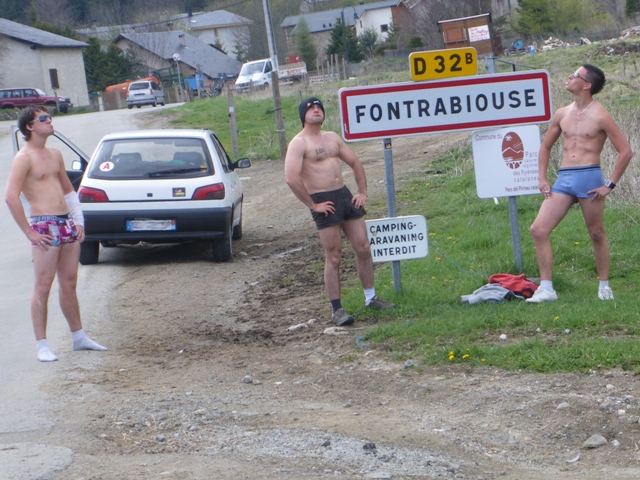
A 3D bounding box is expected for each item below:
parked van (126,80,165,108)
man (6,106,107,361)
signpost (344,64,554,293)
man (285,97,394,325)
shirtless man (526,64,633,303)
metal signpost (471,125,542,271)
[{"bbox_3d":[-11.775,-9.880,100.500,1.820,1.720,4.500,-5,7,4],"label":"parked van"},{"bbox_3d":[-1.872,-0.052,10.350,0.500,1.760,0.560,-1,7,43],"label":"man"},{"bbox_3d":[1.002,-0.497,11.209,1.610,1.736,0.110,-4,6,12],"label":"signpost"},{"bbox_3d":[0.117,-0.214,10.800,0.640,1.660,0.500,-8,6,-28],"label":"man"},{"bbox_3d":[1.871,-0.406,10.850,0.750,1.710,0.500,-3,6,28],"label":"shirtless man"},{"bbox_3d":[1.484,-0.301,11.400,0.520,1.110,0.100,-5,6,11],"label":"metal signpost"}]

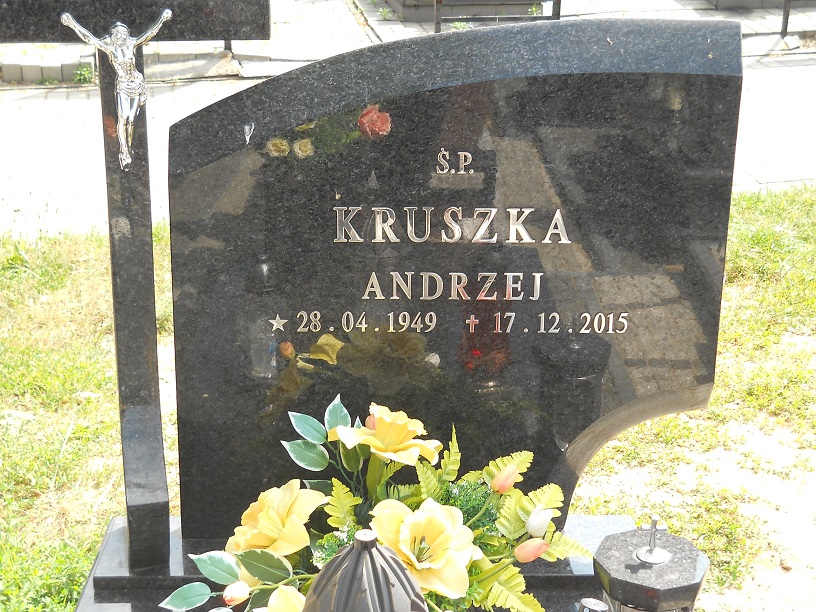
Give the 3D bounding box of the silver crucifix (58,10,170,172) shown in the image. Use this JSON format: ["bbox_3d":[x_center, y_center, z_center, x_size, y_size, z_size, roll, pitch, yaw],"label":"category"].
[{"bbox_3d":[-0.431,-0.321,1.680,0.164,0.240,0.040,1,19,-1],"label":"silver crucifix"}]

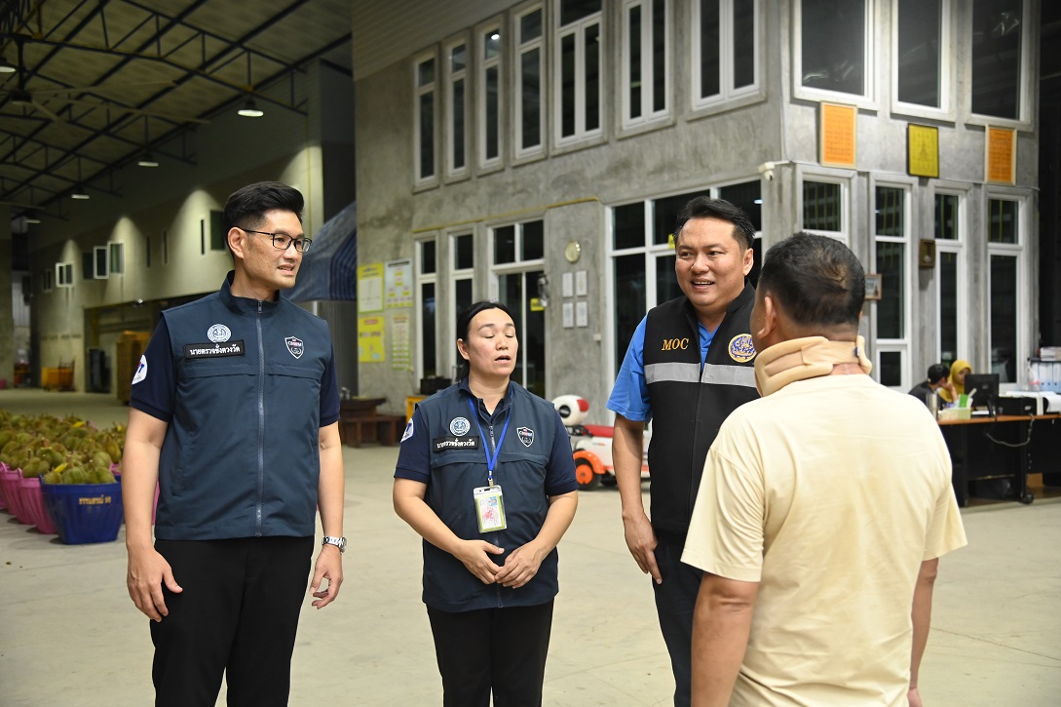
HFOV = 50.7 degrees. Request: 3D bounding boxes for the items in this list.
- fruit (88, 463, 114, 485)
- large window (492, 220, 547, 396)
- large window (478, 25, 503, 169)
[{"bbox_3d":[-3.102,0.899,8.100,0.200,0.225,0.200,0,1,-3],"label":"fruit"},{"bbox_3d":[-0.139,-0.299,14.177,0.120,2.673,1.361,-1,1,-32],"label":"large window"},{"bbox_3d":[-0.484,-3.340,14.682,0.120,1.785,0.594,-1,1,-32],"label":"large window"}]

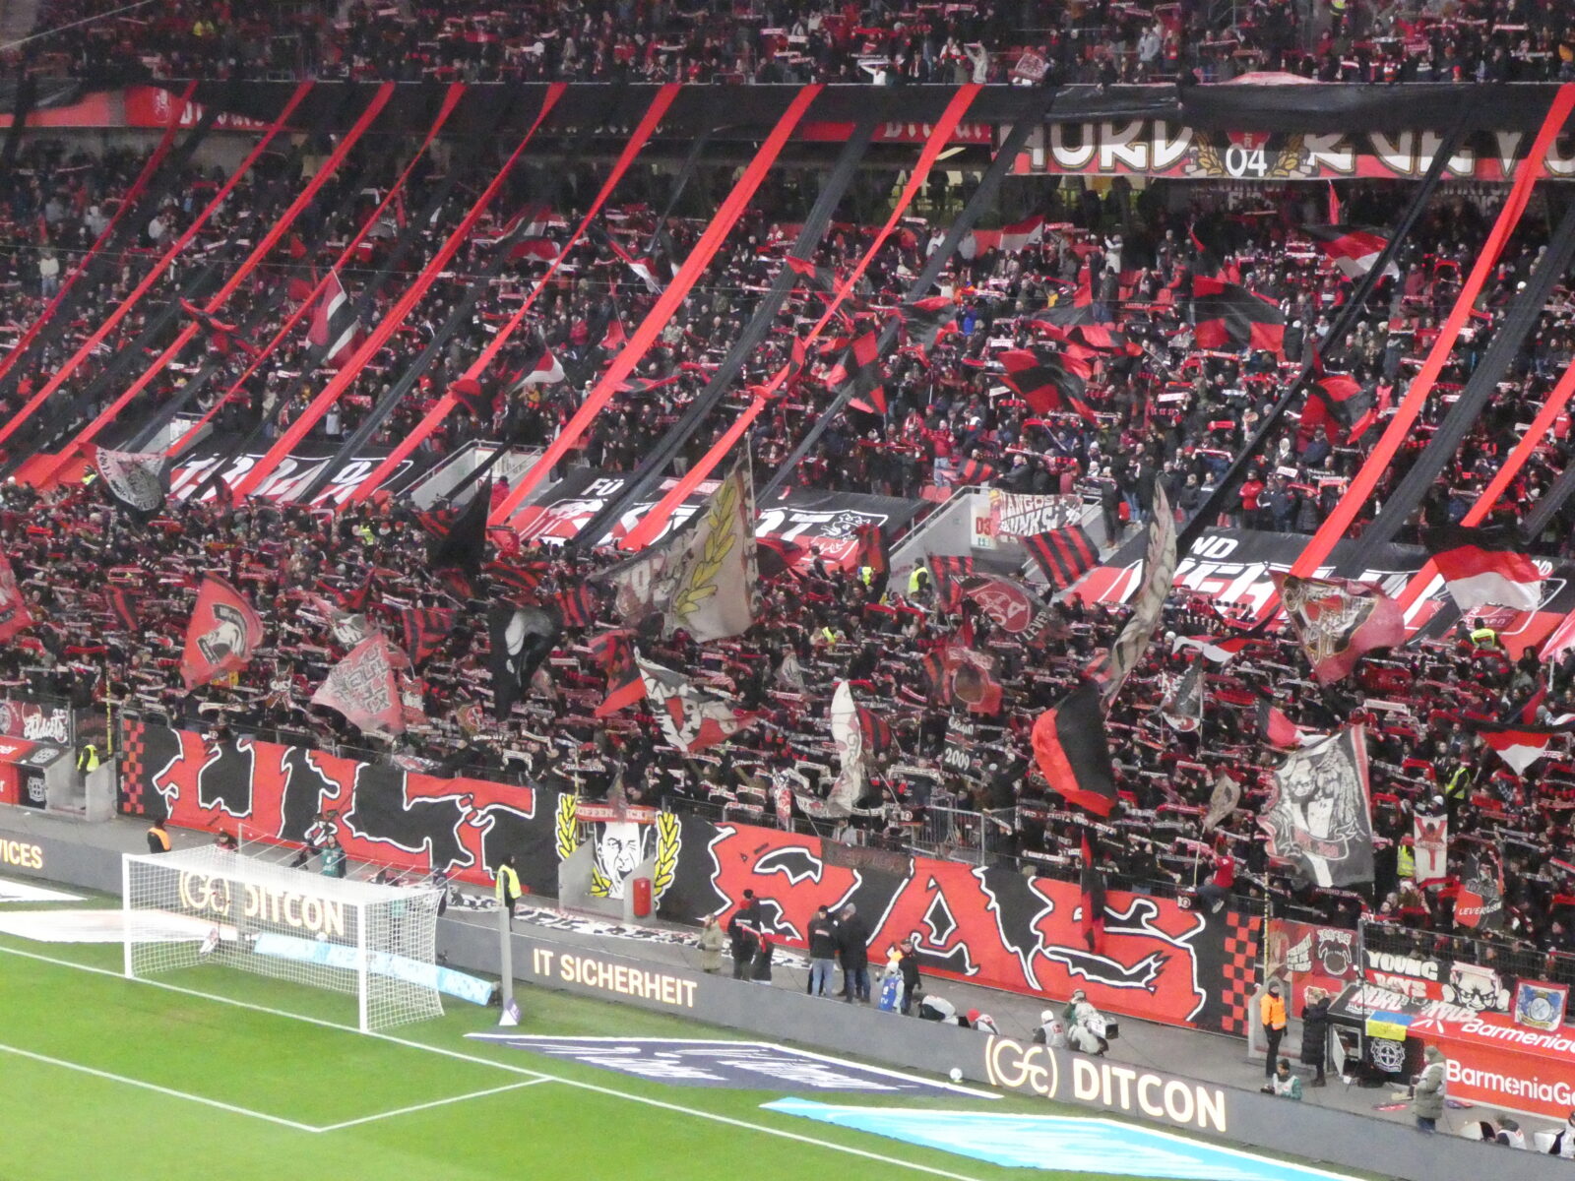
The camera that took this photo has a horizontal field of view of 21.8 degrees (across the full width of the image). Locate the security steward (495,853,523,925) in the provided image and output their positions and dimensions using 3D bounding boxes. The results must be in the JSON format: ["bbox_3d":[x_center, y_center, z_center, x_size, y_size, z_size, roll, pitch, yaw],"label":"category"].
[{"bbox_3d":[-5.885,6.519,86.960,0.450,1.800,0.520,0,7,7],"label":"security steward"}]

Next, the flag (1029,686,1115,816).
[{"bbox_3d":[5.676,3.155,81.075,1.700,2.650,0.600,1,7,13],"label":"flag"}]

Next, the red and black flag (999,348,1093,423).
[{"bbox_3d":[6.277,-4.968,99.000,2.290,1.810,0.400,2,7,14],"label":"red and black flag"}]

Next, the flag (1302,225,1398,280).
[{"bbox_3d":[13.476,-8.071,98.029,2.250,1.320,0.500,2,7,16],"label":"flag"}]

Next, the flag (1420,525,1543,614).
[{"bbox_3d":[13.711,-0.413,80.900,2.400,1.780,0.500,2,7,17],"label":"flag"}]

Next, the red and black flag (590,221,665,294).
[{"bbox_3d":[-4.434,-9.209,113.500,2.080,2.010,0.400,2,7,14],"label":"red and black flag"}]

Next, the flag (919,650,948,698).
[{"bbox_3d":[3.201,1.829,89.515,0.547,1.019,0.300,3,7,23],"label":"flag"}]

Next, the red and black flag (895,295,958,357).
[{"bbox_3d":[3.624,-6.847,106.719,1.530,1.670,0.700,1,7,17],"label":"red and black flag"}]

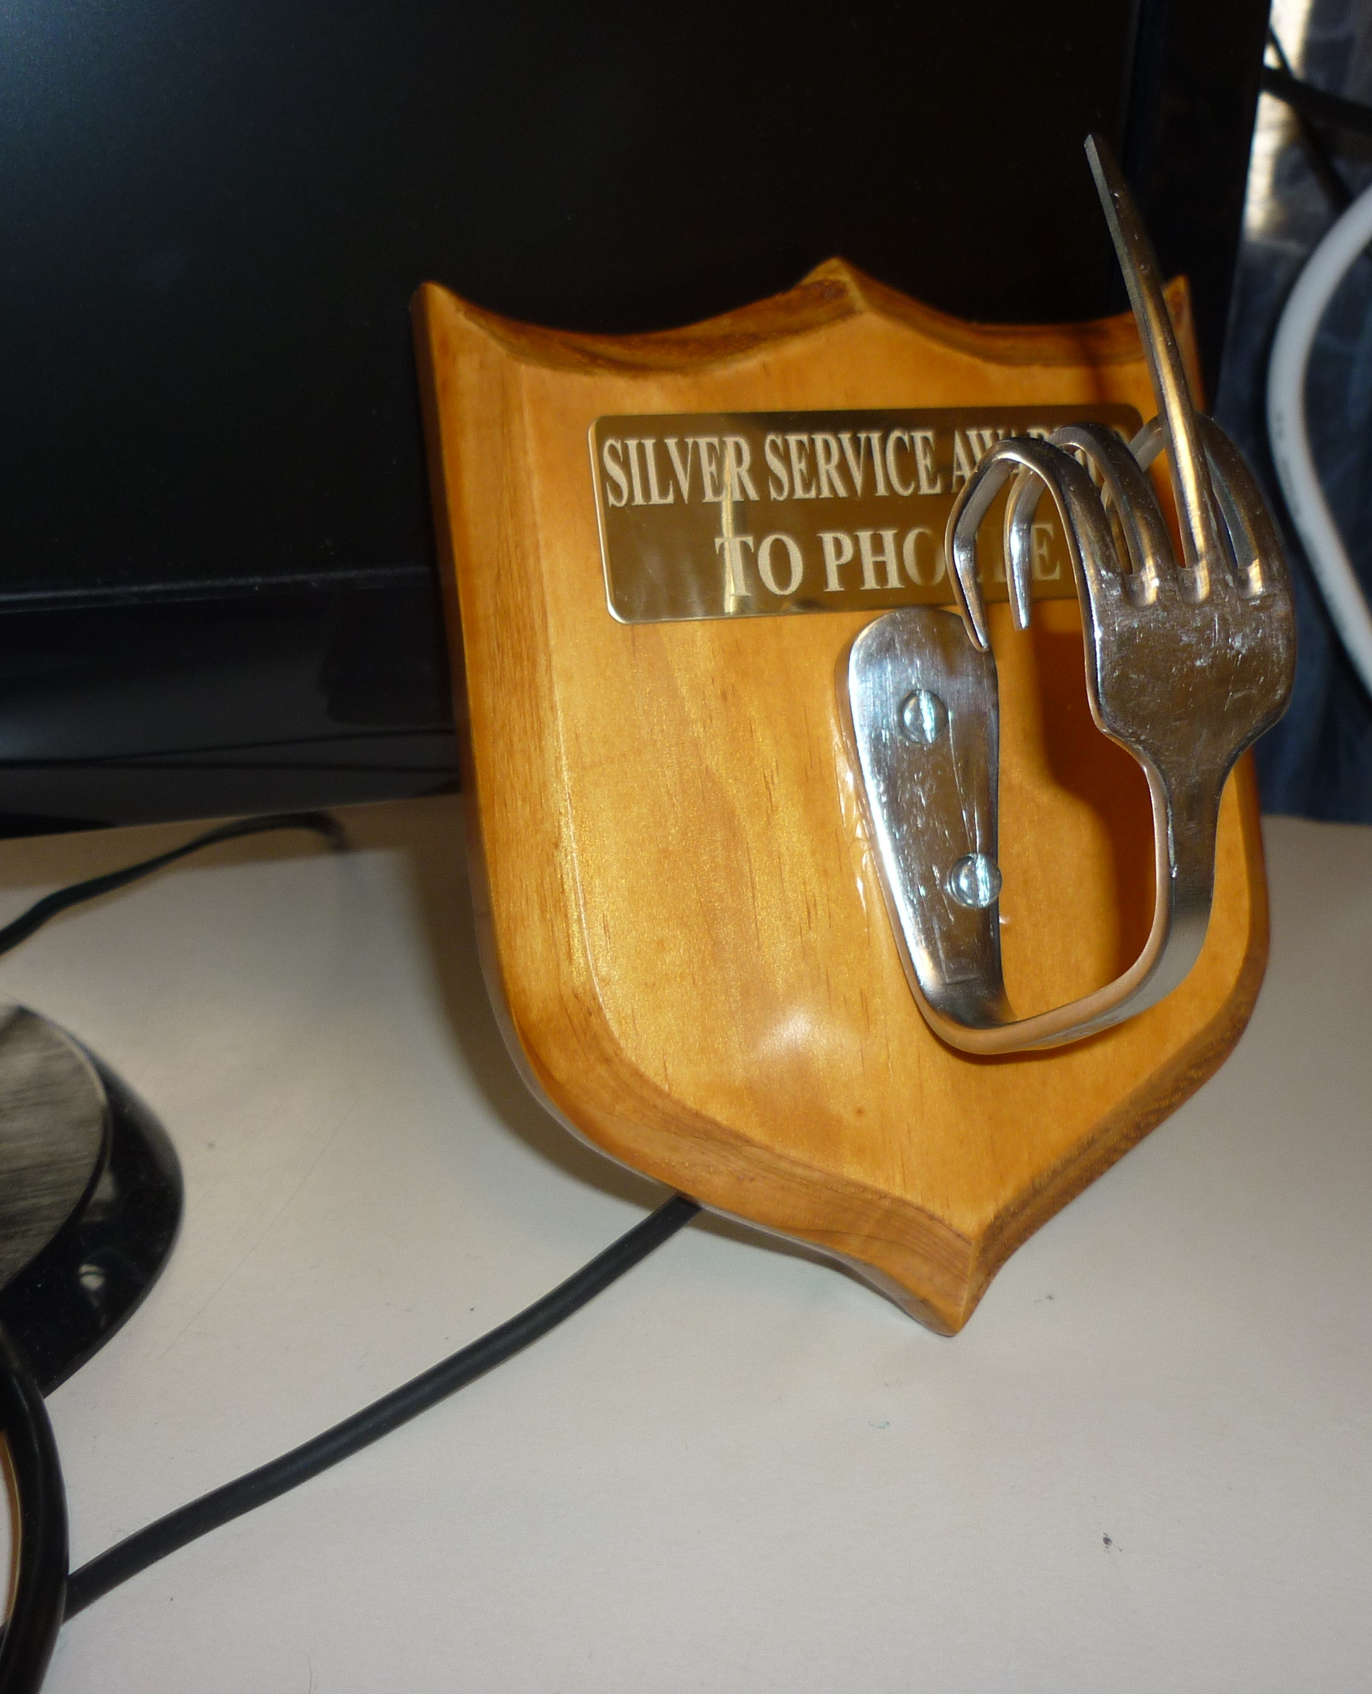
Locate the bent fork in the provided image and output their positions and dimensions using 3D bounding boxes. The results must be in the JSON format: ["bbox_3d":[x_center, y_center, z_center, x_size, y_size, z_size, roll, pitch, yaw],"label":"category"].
[{"bbox_3d":[0.041,-0.026,0.253,0.026,0.102,0.067,-6,-2,-20],"label":"bent fork"}]

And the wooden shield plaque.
[{"bbox_3d":[0.028,-0.008,0.293,0.116,0.146,0.019,-6,-2,-20],"label":"wooden shield plaque"}]

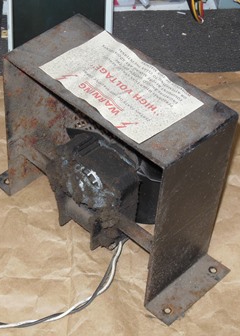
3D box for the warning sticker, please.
[{"bbox_3d":[0.001,-0.059,0.448,0.064,0.003,0.103,-33,57,-30],"label":"warning sticker"}]

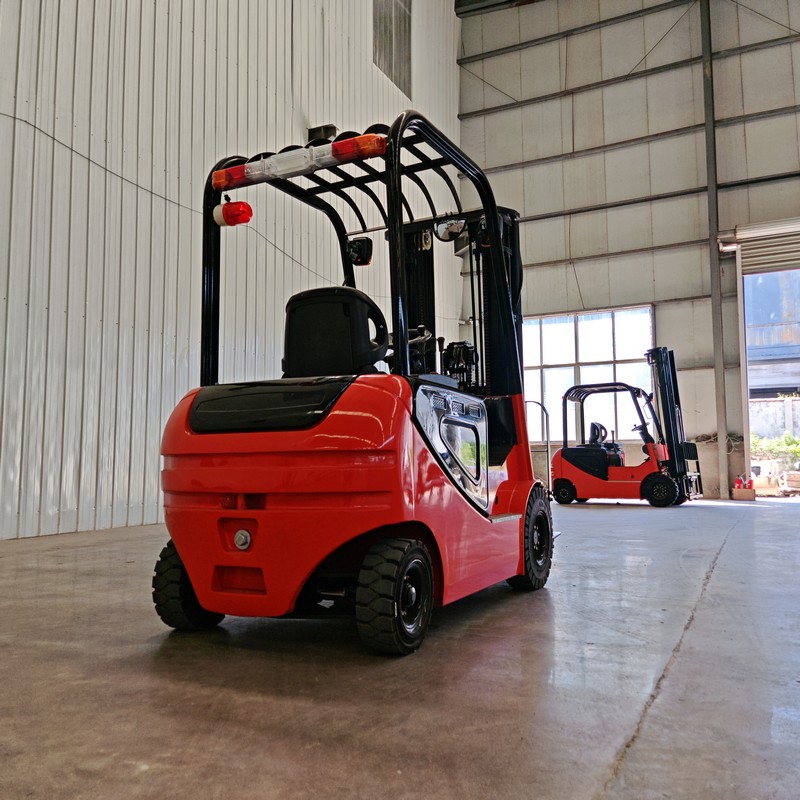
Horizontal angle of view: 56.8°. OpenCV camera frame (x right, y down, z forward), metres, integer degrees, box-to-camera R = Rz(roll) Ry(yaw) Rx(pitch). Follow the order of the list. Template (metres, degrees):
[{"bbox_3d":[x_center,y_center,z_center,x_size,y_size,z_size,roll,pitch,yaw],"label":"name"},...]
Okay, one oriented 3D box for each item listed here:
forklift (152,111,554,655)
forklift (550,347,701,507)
[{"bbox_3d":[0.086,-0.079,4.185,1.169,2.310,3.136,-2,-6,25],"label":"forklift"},{"bbox_3d":[4.151,0.540,13.726,2.639,2.786,1.169,-3,-6,32],"label":"forklift"}]

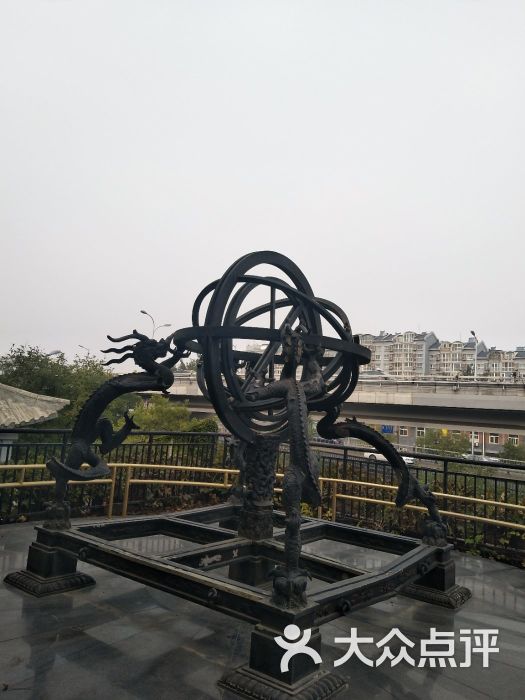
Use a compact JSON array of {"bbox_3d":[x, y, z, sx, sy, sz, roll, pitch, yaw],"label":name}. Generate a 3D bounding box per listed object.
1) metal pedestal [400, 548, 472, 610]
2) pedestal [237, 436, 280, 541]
[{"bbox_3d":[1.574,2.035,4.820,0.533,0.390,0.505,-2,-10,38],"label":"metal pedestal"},{"bbox_3d":[-0.044,1.221,4.707,0.290,0.892,0.290,4,-8,1],"label":"pedestal"}]

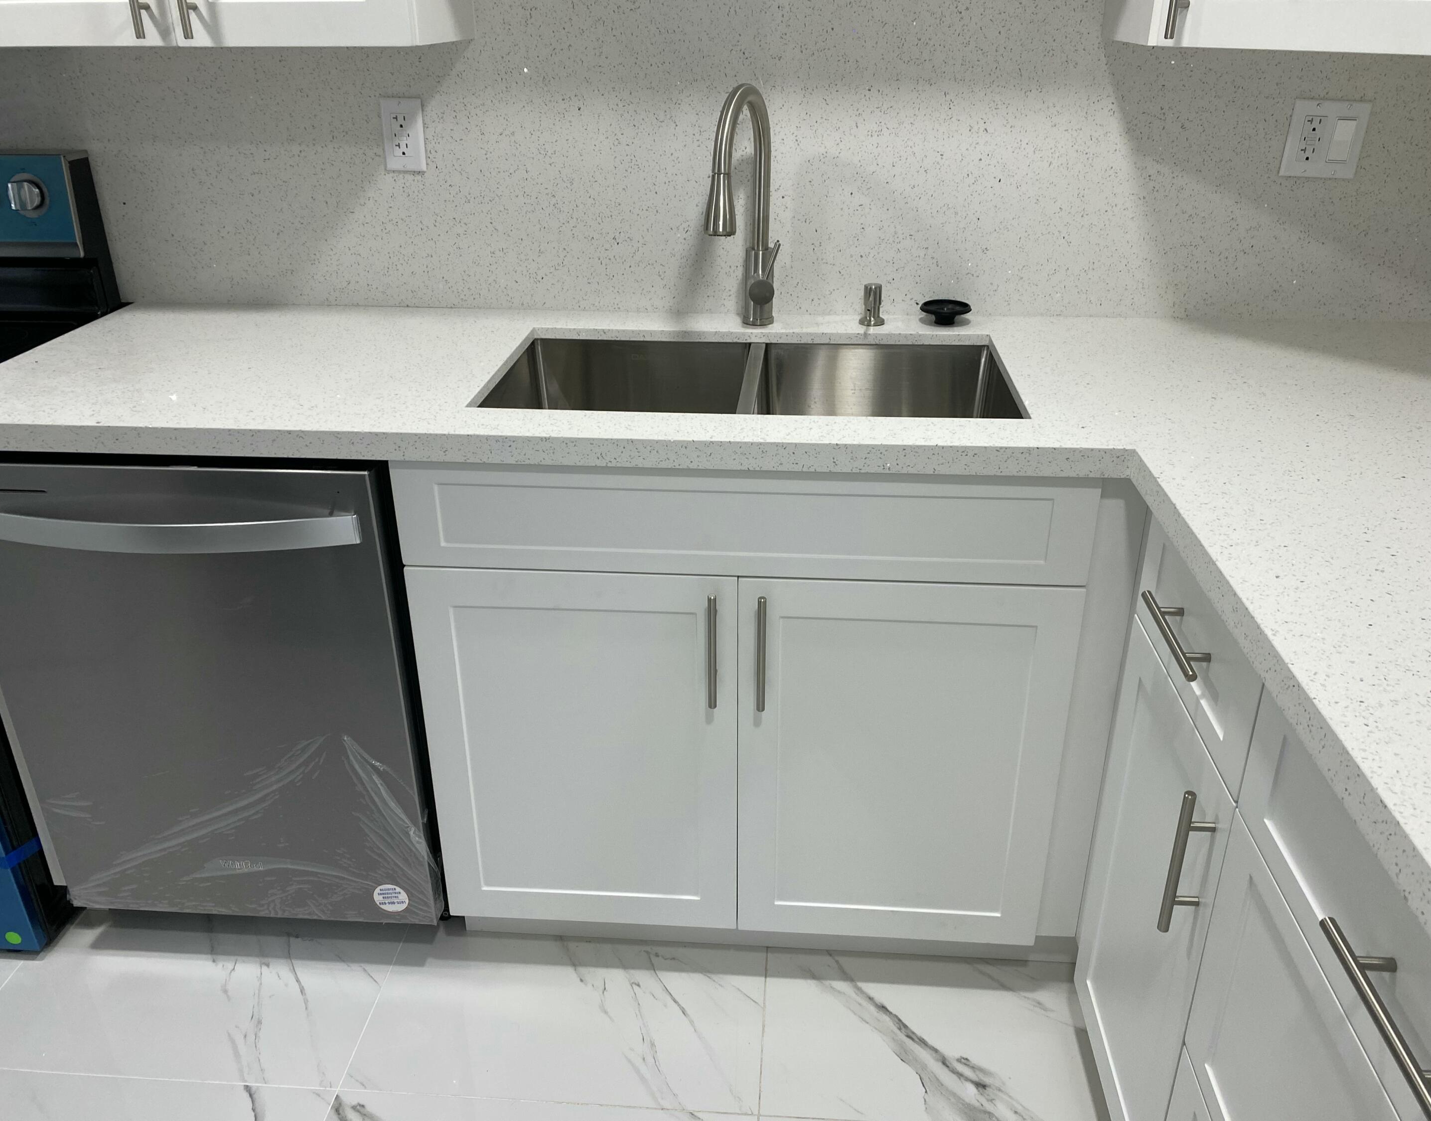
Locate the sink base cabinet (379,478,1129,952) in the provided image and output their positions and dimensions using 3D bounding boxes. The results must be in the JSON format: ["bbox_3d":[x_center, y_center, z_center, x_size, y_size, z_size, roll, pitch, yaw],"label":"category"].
[{"bbox_3d":[0.074,0.141,1.868,0.945,0.865,0.580,2,26,5],"label":"sink base cabinet"}]

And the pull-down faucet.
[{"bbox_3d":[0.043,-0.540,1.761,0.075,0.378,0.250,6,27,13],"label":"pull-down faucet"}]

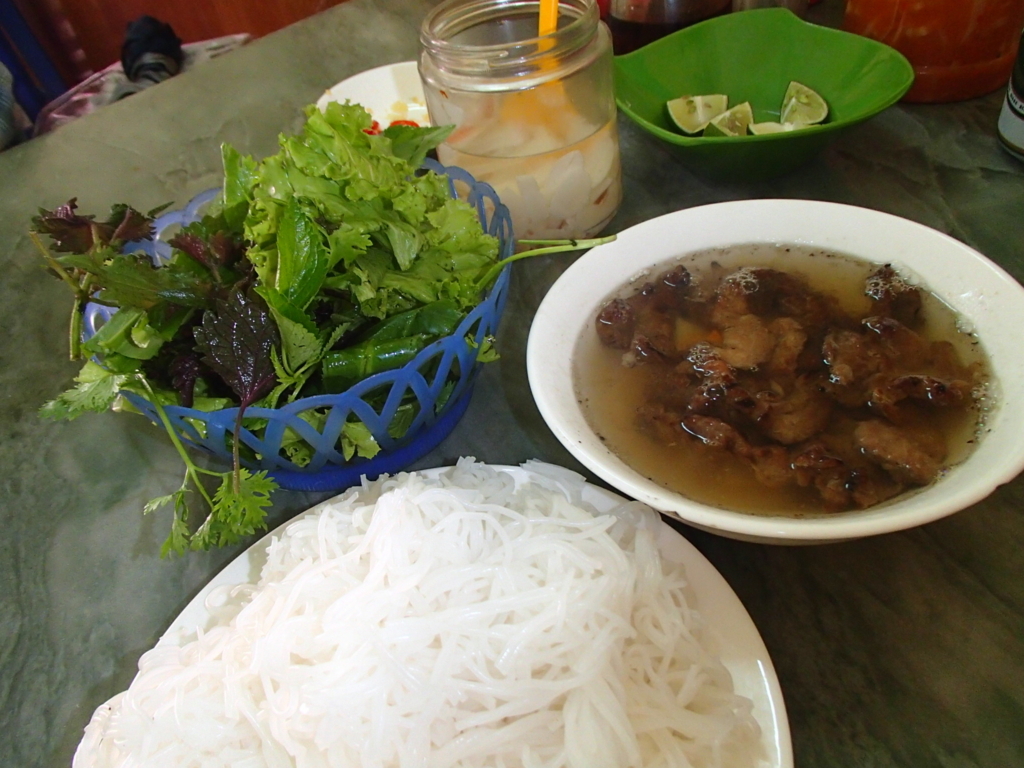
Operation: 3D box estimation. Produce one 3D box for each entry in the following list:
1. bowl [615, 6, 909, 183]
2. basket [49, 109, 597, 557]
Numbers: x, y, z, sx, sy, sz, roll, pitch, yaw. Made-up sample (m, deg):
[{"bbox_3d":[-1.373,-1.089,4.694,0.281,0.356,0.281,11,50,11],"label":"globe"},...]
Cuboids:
[{"bbox_3d":[0.142,-0.166,0.507,0.161,0.057,0.167,-21,44,-11],"label":"bowl"},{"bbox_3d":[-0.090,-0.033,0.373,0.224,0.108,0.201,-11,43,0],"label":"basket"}]

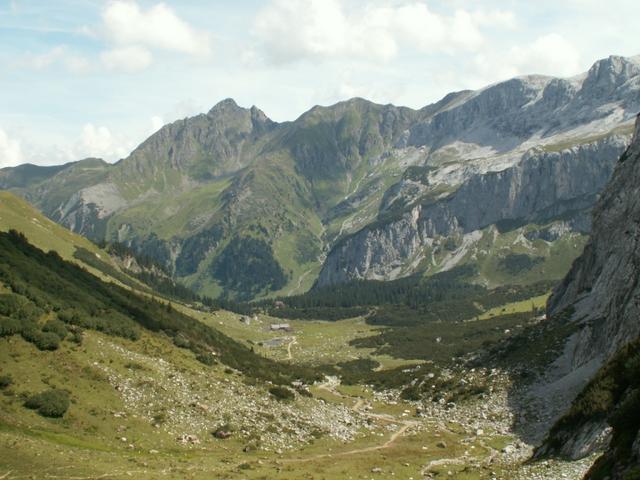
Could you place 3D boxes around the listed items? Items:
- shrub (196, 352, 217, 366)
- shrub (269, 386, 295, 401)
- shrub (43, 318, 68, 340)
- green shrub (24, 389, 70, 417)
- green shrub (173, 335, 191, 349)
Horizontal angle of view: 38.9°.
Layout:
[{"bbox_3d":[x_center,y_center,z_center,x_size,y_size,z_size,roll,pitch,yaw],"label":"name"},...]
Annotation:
[{"bbox_3d":[-30.070,31.660,240.000,5.300,3.040,4.770,0,0,0],"label":"shrub"},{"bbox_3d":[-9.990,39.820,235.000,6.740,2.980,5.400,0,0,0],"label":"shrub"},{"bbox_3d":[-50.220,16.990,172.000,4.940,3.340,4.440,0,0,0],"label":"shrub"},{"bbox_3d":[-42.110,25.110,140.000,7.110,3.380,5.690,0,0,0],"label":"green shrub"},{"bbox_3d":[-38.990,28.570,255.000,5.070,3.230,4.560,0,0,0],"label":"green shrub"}]

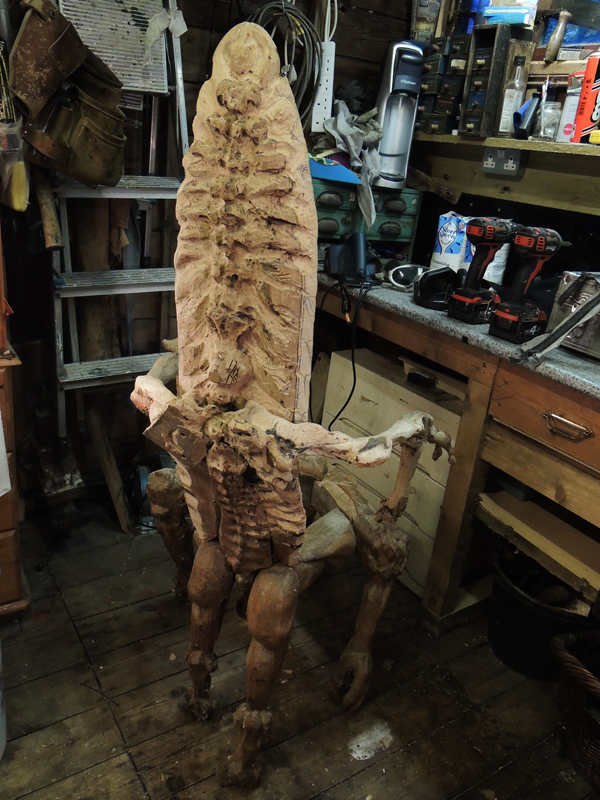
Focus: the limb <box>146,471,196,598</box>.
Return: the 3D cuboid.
[{"bbox_3d":[-0.330,0.329,1.642,0.110,0.355,0.110,1,22,-11],"label":"limb"}]

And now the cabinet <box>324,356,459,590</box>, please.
[{"bbox_3d":[0.370,0.175,1.936,0.380,0.550,0.545,-9,26,-33],"label":"cabinet"}]

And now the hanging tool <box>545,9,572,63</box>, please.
[{"bbox_3d":[0.674,-0.953,1.699,0.035,0.130,0.035,-8,35,-31],"label":"hanging tool"}]

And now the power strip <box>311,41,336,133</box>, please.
[{"bbox_3d":[0.064,-0.980,2.023,0.060,0.252,0.038,-8,26,-31],"label":"power strip"}]

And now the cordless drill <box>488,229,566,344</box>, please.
[{"bbox_3d":[0.524,-0.252,1.404,0.165,0.237,0.080,-8,26,-31],"label":"cordless drill"}]

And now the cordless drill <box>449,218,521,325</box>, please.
[{"bbox_3d":[0.459,-0.307,1.526,0.185,0.237,0.080,-8,26,-31],"label":"cordless drill"}]

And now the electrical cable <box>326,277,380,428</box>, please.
[{"bbox_3d":[0.161,-0.109,1.728,0.100,0.420,0.125,-8,26,-31],"label":"electrical cable"}]

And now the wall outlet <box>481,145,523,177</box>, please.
[{"bbox_3d":[0.612,-0.711,1.922,0.045,0.082,0.138,-8,26,-31],"label":"wall outlet"}]

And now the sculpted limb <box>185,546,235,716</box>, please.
[{"bbox_3d":[-0.180,0.449,1.308,0.092,0.410,0.105,3,22,-7],"label":"sculpted limb"}]

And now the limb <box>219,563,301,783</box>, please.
[{"bbox_3d":[-0.070,0.484,1.165,0.112,0.475,0.115,5,22,-1],"label":"limb"}]

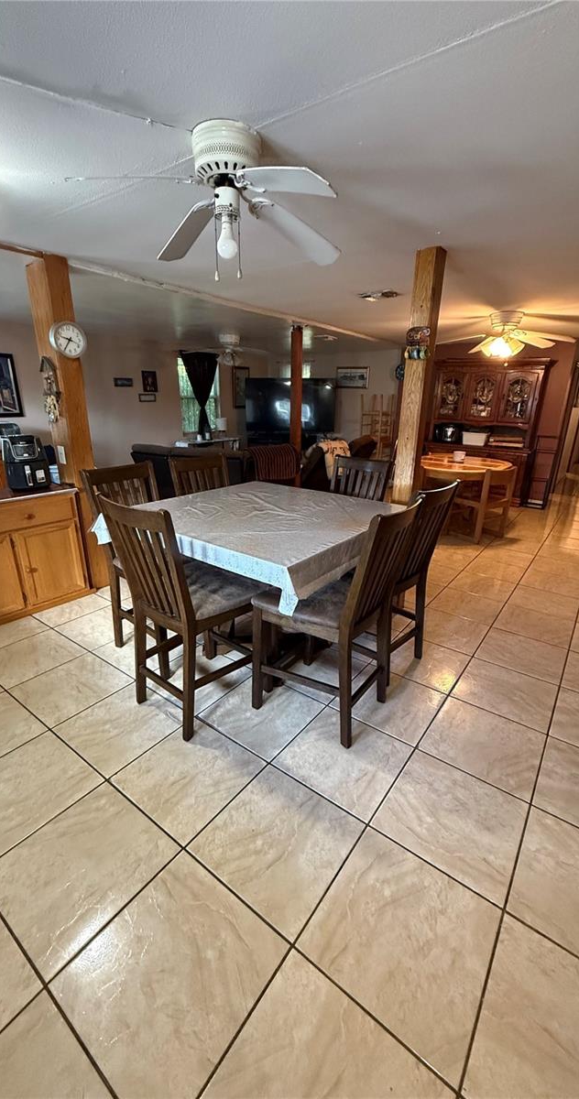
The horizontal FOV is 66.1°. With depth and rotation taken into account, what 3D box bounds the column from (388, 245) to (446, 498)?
[{"bbox_3d":[0.768,-0.601,2.846,0.133,2.231,0.083,15,24,34],"label":"column"}]

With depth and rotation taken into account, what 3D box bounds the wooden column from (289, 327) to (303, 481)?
[{"bbox_3d":[0.063,-1.401,5.173,0.094,2.242,0.094,15,24,34],"label":"wooden column"}]

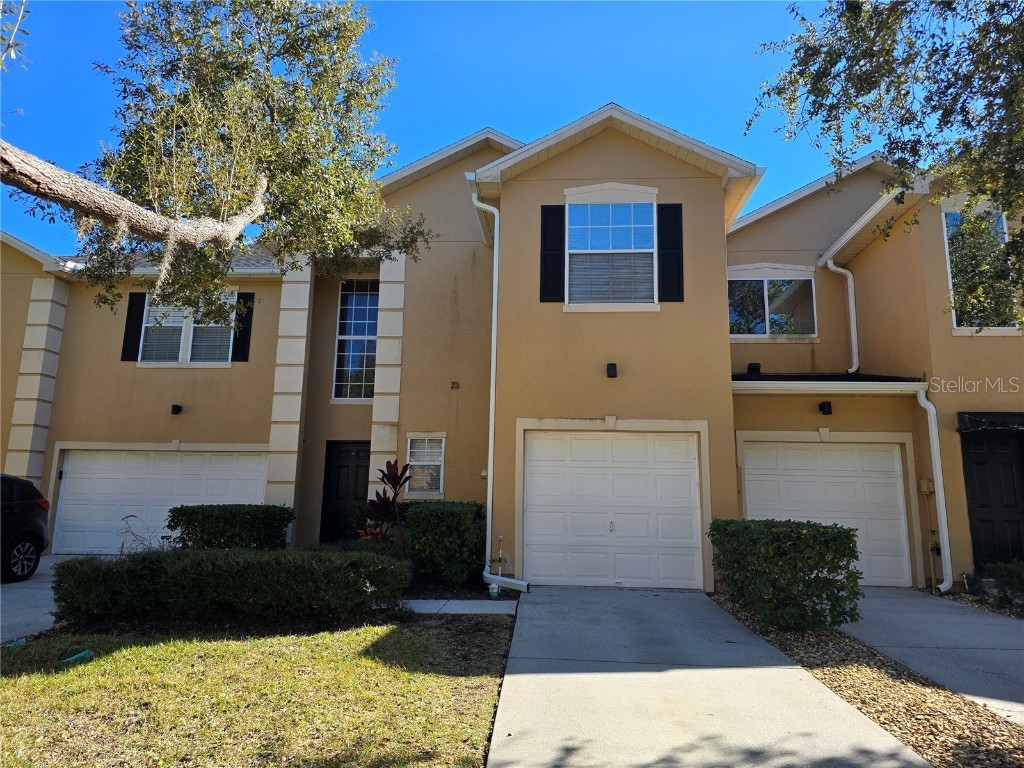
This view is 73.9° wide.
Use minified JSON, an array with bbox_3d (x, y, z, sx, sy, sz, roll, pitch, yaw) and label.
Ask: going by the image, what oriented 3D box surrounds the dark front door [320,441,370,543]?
[{"bbox_3d":[-3.108,2.115,13.051,1.000,2.050,0.080,0,-10,4],"label":"dark front door"}]

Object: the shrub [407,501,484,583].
[{"bbox_3d":[-0.930,2.313,10.064,1.080,1.120,1.000,0,-10,3],"label":"shrub"}]

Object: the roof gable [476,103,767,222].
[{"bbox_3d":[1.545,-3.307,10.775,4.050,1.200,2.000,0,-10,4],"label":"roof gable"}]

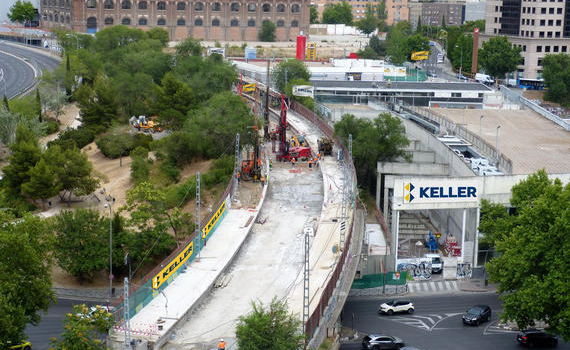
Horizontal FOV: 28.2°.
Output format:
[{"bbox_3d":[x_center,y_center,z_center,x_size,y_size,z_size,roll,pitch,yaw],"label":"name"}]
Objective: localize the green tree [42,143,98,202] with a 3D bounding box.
[{"bbox_3d":[-33.778,-0.079,179.000,8.700,9.100,8.200,1,12,0],"label":"green tree"}]

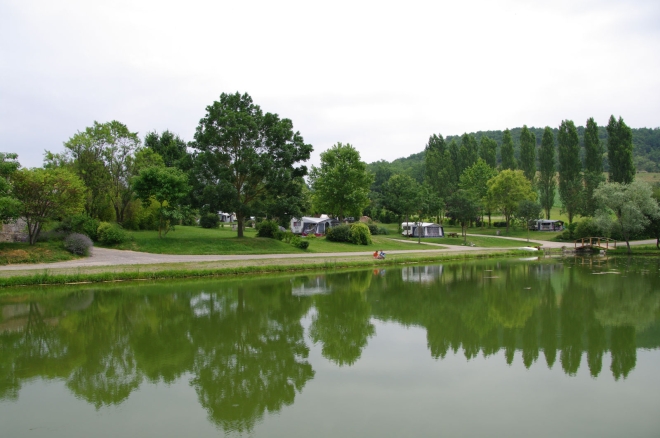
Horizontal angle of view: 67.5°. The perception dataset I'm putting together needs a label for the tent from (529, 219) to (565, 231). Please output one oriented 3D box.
[{"bbox_3d":[46.640,1.370,106.000,4.600,2.400,5.000,1,-2,-30],"label":"tent"}]

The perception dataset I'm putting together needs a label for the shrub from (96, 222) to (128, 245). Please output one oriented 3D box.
[{"bbox_3d":[-21.457,1.470,48.431,2.600,2.250,2.470,1,-2,-24],"label":"shrub"}]

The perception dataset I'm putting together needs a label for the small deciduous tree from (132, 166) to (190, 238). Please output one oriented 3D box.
[{"bbox_3d":[-16.190,-1.590,47.500,5.500,6.920,5.300,0,-2,0],"label":"small deciduous tree"}]

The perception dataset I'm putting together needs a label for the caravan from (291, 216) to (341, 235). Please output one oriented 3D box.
[{"bbox_3d":[-2.100,1.060,71.500,4.700,2.600,5.300,-2,-2,40],"label":"caravan"}]

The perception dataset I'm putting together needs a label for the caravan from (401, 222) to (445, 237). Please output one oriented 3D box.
[{"bbox_3d":[17.073,2.041,90.500,4.900,2.700,5.900,-2,-3,45],"label":"caravan"}]

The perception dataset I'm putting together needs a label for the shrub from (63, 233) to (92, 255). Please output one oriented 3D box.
[{"bbox_3d":[-20.565,2.130,40.500,2.380,2.050,2.300,0,-2,0],"label":"shrub"}]

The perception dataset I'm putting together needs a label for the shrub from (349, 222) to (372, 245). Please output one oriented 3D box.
[{"bbox_3d":[4.227,2.079,68.500,3.330,3.190,3.230,0,-2,0],"label":"shrub"}]

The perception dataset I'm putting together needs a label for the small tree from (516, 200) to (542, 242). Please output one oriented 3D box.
[{"bbox_3d":[35.517,0.445,88.000,4.630,7.480,4.490,0,-2,0],"label":"small tree"}]

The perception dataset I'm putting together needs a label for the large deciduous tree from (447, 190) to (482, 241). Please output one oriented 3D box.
[{"bbox_3d":[20.028,-0.488,74.158,4.920,8.180,4.680,-1,-2,15],"label":"large deciduous tree"}]

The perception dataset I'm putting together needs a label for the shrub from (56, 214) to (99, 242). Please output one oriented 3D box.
[{"bbox_3d":[-26.537,0.950,52.157,4.140,2.850,3.310,1,-2,-27],"label":"shrub"}]

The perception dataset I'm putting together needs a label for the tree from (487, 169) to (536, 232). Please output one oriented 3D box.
[{"bbox_3d":[37.742,-3.847,102.788,9.760,13.310,9.270,-1,-2,20],"label":"tree"}]

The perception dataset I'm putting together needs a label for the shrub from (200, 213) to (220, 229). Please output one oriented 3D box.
[{"bbox_3d":[-18.957,0.238,78.416,3.080,2.540,2.930,0,-2,-14],"label":"shrub"}]

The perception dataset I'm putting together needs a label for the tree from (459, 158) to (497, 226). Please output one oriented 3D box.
[{"bbox_3d":[34.913,-6.036,117.000,8.990,16.570,8.720,0,-2,0],"label":"tree"}]

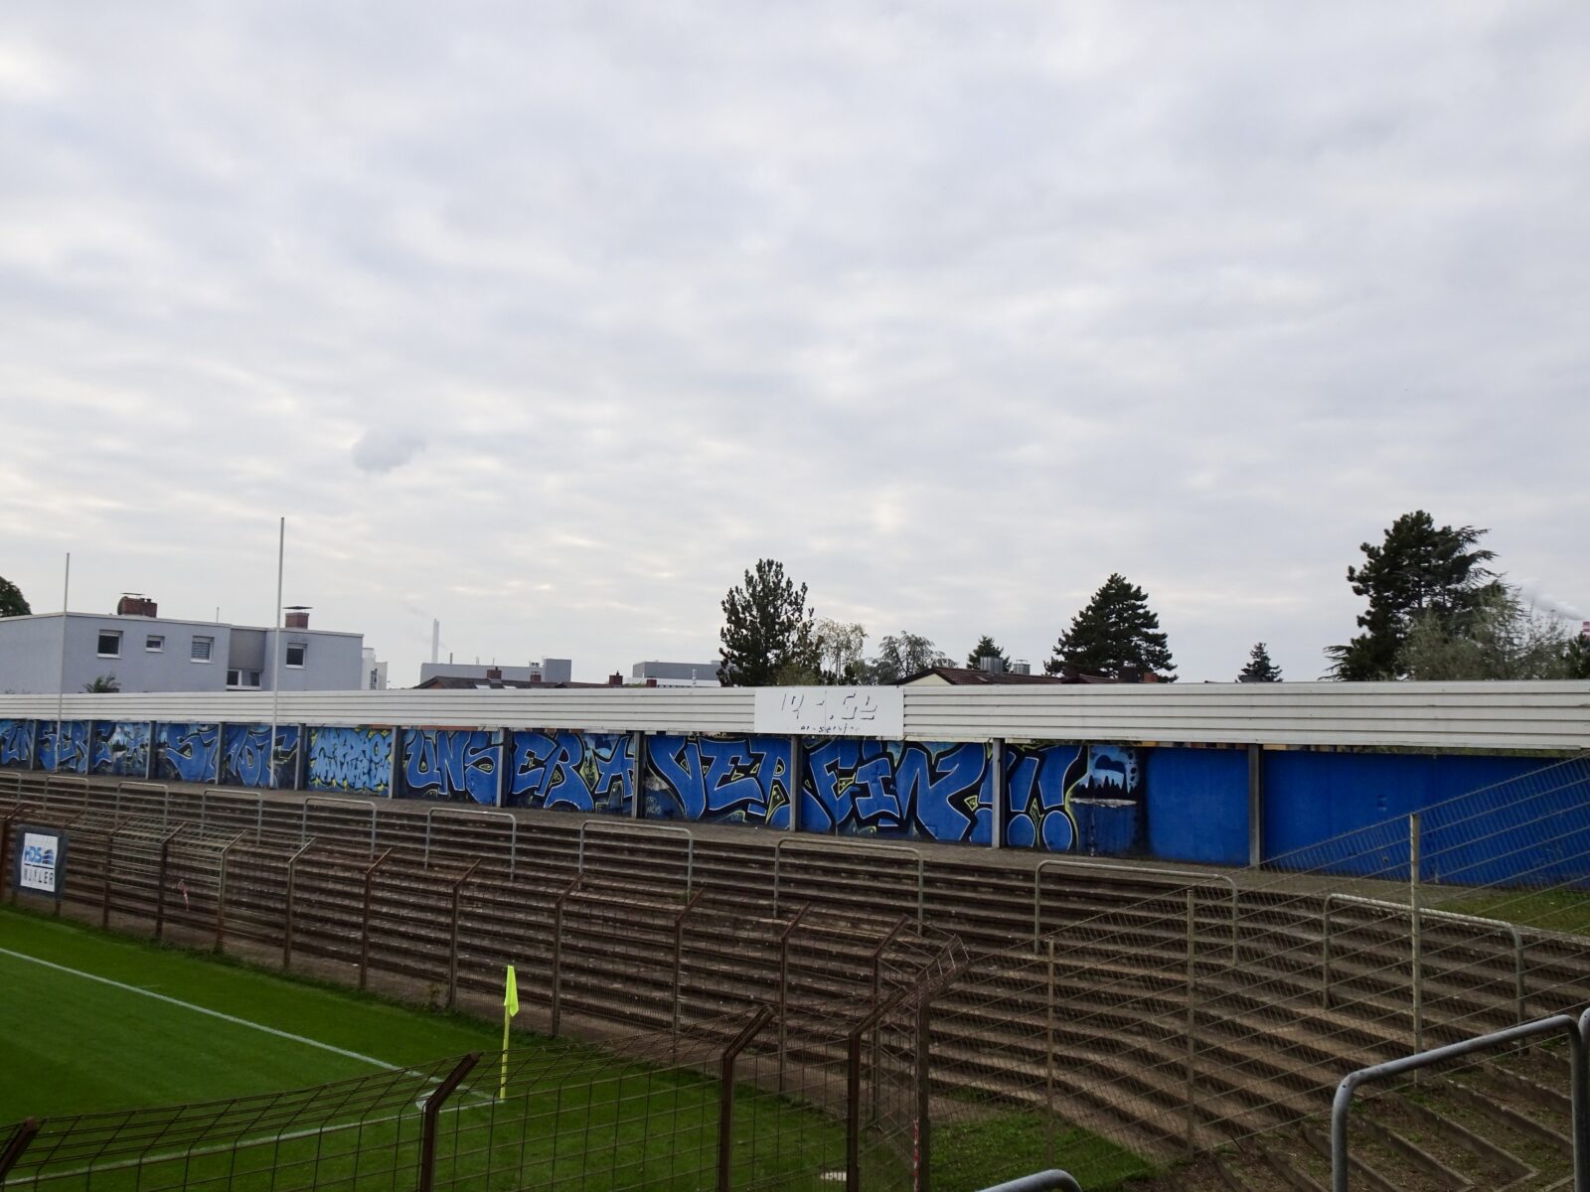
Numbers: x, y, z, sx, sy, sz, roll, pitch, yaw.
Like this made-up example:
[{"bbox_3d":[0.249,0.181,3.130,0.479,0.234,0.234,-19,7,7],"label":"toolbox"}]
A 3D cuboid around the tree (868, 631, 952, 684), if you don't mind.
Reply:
[{"bbox_3d":[7.480,7.700,96.510,5.570,10.770,5.410,1,-5,0],"label":"tree"}]

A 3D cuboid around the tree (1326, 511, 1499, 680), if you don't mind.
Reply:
[{"bbox_3d":[30.510,3.540,72.300,8.580,15.600,8.320,1,-5,0],"label":"tree"}]

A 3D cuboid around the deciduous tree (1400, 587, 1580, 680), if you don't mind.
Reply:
[{"bbox_3d":[28.290,4.870,59.520,7.350,10.550,7.130,1,-5,0],"label":"deciduous tree"}]

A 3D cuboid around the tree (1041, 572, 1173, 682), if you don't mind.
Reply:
[{"bbox_3d":[19.570,5.730,91.360,8.650,14.240,8.390,1,-5,0],"label":"tree"}]

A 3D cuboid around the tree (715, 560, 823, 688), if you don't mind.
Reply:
[{"bbox_3d":[-1.550,4.660,79.400,5.610,13.370,5.440,1,-5,0],"label":"tree"}]

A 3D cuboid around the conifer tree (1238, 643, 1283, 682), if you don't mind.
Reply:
[{"bbox_3d":[29.020,7.980,91.540,3.920,10.170,3.800,1,-5,0],"label":"conifer tree"}]

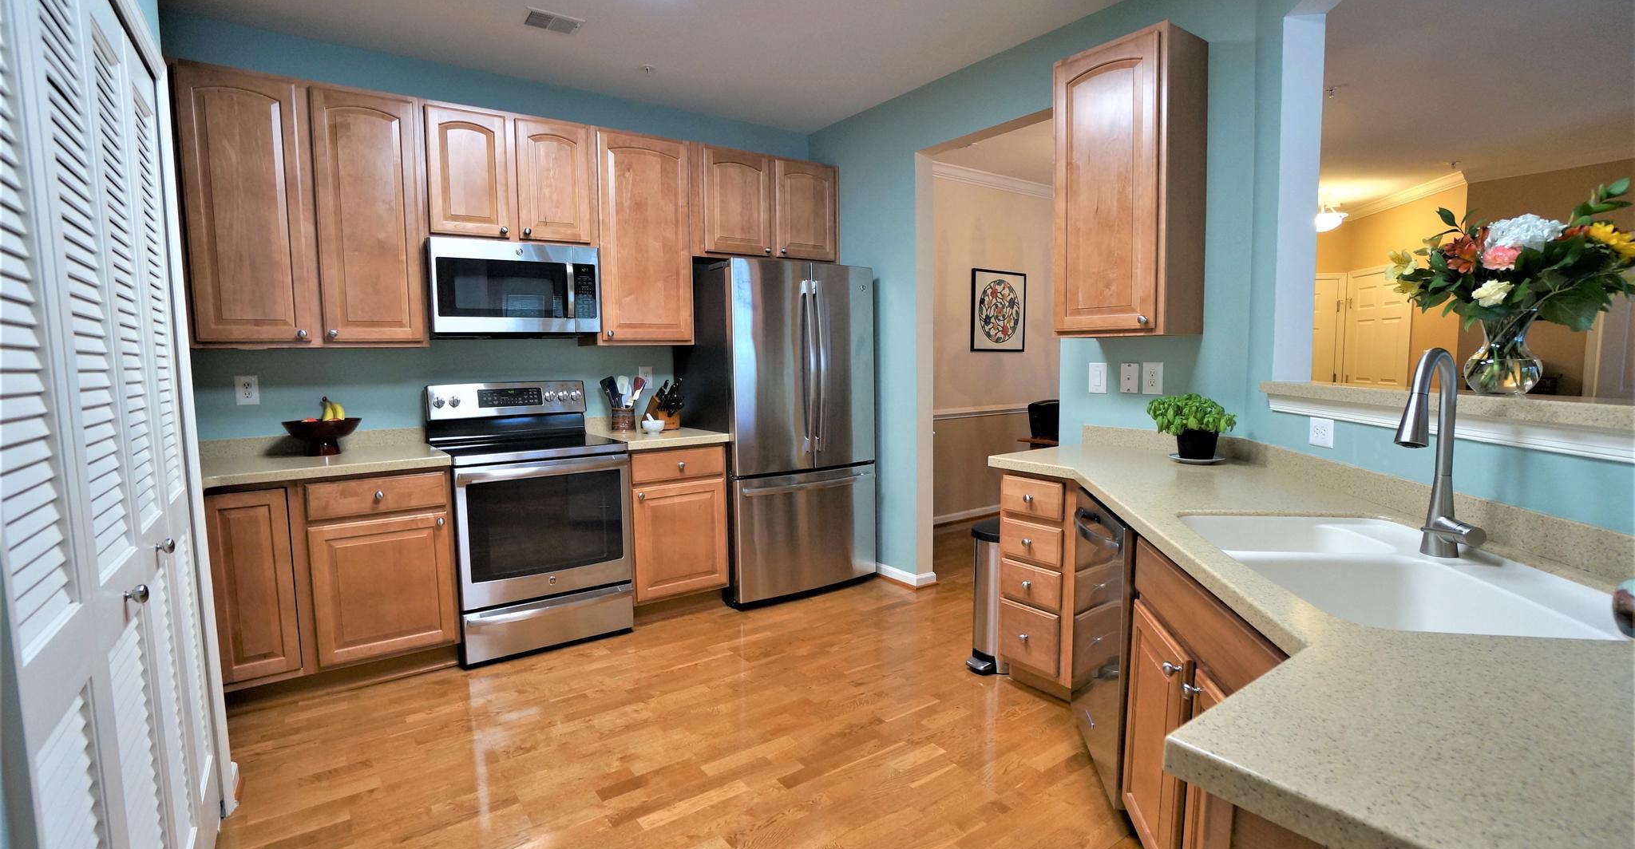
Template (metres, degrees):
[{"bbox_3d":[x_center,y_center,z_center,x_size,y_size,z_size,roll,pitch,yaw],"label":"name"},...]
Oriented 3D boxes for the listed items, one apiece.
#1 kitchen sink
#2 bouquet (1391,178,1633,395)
[{"bbox_3d":[1.026,0.349,1.252,0.505,0.210,0.740,0,5,9],"label":"kitchen sink"},{"bbox_3d":[1.508,-0.292,1.460,0.340,0.460,0.385,0,5,9],"label":"bouquet"}]

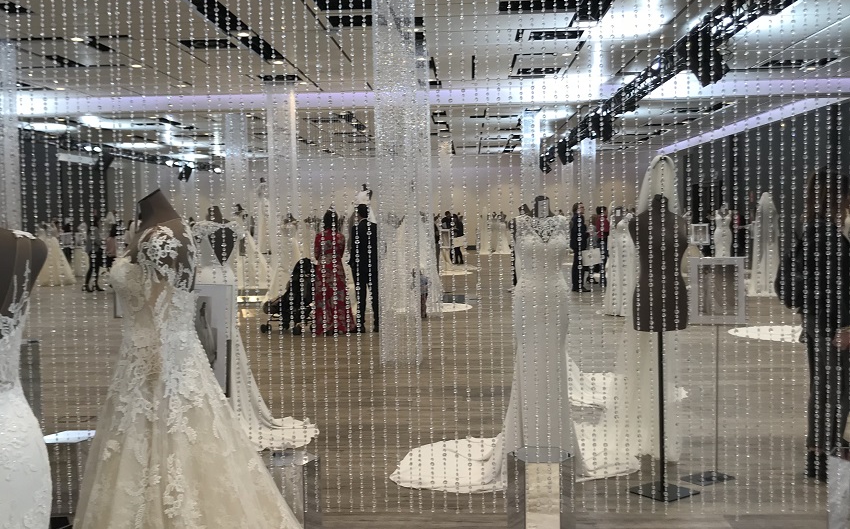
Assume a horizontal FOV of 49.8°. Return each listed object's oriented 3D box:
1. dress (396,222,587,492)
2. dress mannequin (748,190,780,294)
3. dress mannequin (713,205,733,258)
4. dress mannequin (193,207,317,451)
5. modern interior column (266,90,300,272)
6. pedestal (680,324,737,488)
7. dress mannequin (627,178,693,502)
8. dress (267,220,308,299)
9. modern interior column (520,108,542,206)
[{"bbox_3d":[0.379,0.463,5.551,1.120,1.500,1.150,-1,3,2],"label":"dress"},{"bbox_3d":[6.096,-0.372,16.508,0.600,1.850,0.750,0,3,11],"label":"dress mannequin"},{"bbox_3d":[5.313,-0.233,16.314,0.420,1.620,0.420,0,3,11],"label":"dress mannequin"},{"bbox_3d":[-1.242,0.445,6.500,0.880,1.500,1.120,-3,3,-27],"label":"dress mannequin"},{"bbox_3d":[-2.779,-1.417,17.748,0.450,4.136,0.450,-1,3,3],"label":"modern interior column"},{"bbox_3d":[1.589,0.771,5.152,0.270,0.880,0.165,-3,3,-31],"label":"pedestal"},{"bbox_3d":[1.278,0.419,4.899,0.360,1.620,0.290,-3,3,-27],"label":"dress mannequin"},{"bbox_3d":[-2.529,-0.044,16.617,0.800,1.500,0.850,-1,3,-6],"label":"dress"},{"bbox_3d":[2.608,-1.754,22.442,0.450,4.136,0.450,-1,3,3],"label":"modern interior column"}]

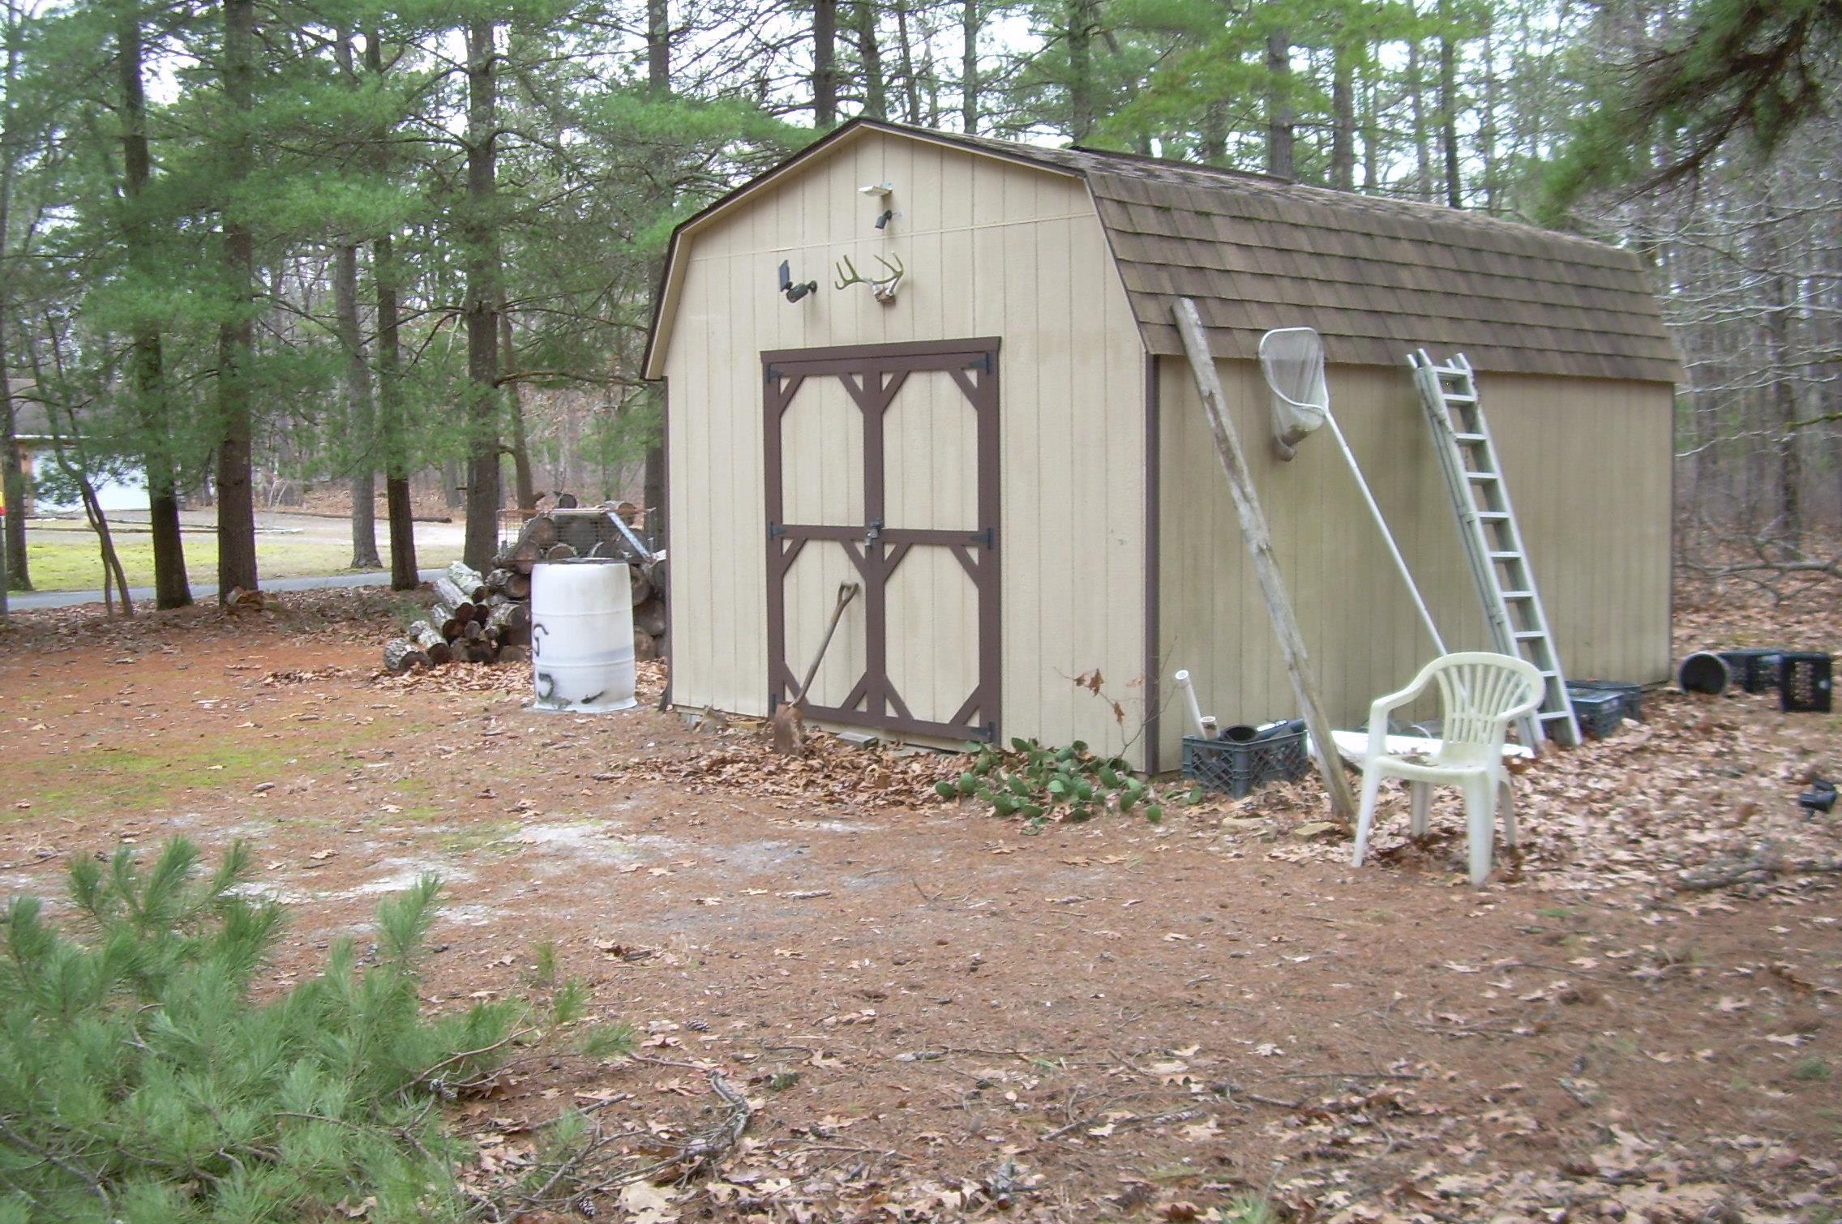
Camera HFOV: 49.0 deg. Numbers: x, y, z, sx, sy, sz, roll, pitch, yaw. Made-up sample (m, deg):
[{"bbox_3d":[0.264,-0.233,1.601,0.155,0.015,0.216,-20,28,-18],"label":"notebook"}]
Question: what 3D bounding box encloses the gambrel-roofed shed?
[{"bbox_3d":[1.565,-1.030,11.959,5.116,3.145,3.707,-5,6,-44],"label":"gambrel-roofed shed"}]

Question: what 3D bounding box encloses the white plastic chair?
[{"bbox_3d":[2.030,0.585,7.800,0.570,0.770,0.570,3,5,34],"label":"white plastic chair"}]

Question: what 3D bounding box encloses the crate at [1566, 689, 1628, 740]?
[{"bbox_3d":[3.483,0.560,10.652,0.340,0.240,0.490,3,6,38],"label":"crate"}]

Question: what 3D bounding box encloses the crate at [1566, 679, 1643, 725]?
[{"bbox_3d":[3.684,0.542,11.131,0.490,0.240,0.340,-5,6,-44],"label":"crate"}]

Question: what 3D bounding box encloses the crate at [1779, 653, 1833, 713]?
[{"bbox_3d":[5.096,0.390,11.646,0.280,0.330,0.440,1,5,21],"label":"crate"}]

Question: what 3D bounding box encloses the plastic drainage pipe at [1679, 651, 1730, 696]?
[{"bbox_3d":[4.775,0.364,12.284,0.290,0.290,0.430,2,5,25],"label":"plastic drainage pipe"}]

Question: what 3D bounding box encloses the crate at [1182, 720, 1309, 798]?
[{"bbox_3d":[1.416,0.678,8.884,0.490,0.260,0.340,-4,6,-42],"label":"crate"}]

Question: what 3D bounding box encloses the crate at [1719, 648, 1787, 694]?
[{"bbox_3d":[5.121,0.388,12.632,0.490,0.260,0.340,-4,6,-40],"label":"crate"}]

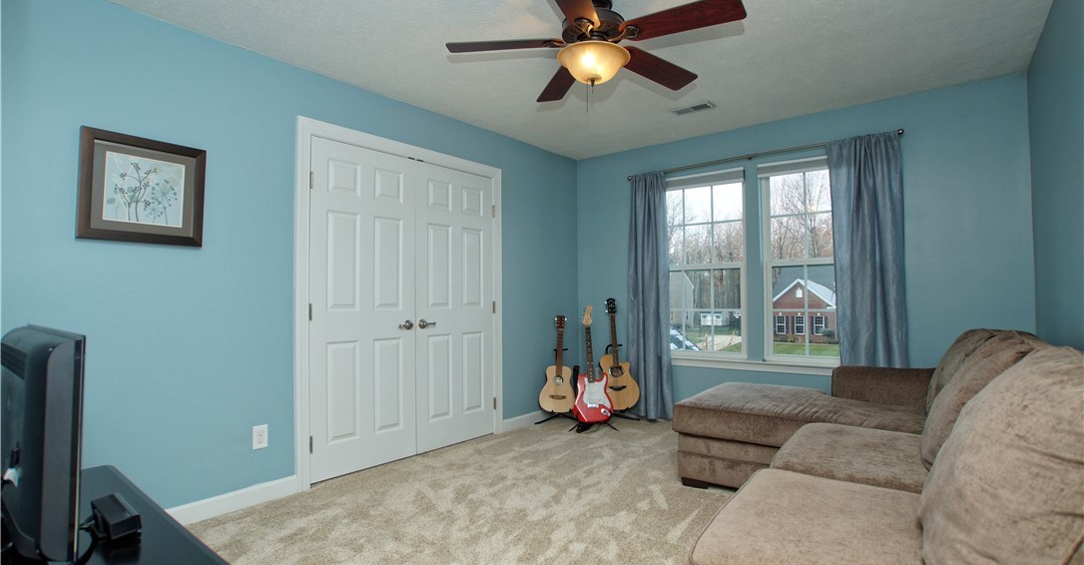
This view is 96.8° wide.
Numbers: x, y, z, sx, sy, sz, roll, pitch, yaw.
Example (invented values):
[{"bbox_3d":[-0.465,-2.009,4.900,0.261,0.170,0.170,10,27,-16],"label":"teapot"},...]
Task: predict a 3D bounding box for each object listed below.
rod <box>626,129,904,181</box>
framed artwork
[{"bbox_3d":[1.556,-0.950,3.722,1.998,0.050,0.090,-1,-2,39],"label":"rod"},{"bbox_3d":[-1.837,-0.423,2.233,0.030,0.482,0.460,-1,-2,42],"label":"framed artwork"}]

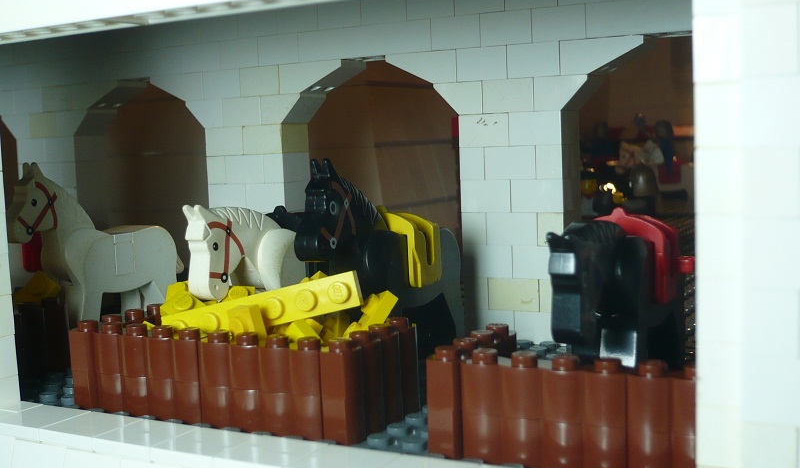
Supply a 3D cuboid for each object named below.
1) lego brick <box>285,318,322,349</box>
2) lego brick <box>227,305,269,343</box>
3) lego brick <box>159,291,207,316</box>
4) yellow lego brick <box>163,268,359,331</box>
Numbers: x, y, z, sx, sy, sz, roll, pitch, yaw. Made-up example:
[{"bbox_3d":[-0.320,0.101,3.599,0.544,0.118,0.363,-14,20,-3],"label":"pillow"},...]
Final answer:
[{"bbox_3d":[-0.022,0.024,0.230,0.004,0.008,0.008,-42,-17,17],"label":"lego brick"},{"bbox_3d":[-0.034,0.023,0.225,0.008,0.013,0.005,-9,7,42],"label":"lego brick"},{"bbox_3d":[-0.053,0.021,0.252,0.015,0.005,0.008,33,52,15],"label":"lego brick"},{"bbox_3d":[-0.032,0.018,0.230,0.048,0.008,0.005,-14,-1,12],"label":"yellow lego brick"}]

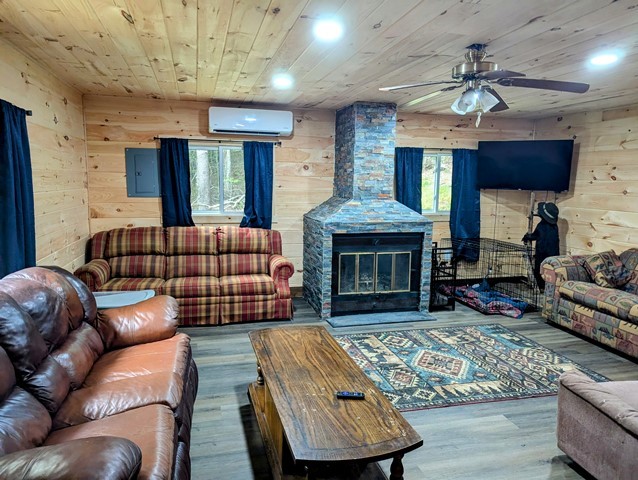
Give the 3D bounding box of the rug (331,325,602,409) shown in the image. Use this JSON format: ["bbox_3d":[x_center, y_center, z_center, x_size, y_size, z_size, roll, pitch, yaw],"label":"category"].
[{"bbox_3d":[1.181,1.059,3.997,2.150,0.015,1.510,-1,8,-15],"label":"rug"}]

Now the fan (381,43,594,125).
[{"bbox_3d":[1.012,-1.019,2.877,1.310,0.476,1.310,-1,8,-15],"label":"fan"}]

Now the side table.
[{"bbox_3d":[-1.778,0.769,3.916,0.610,0.500,0.500,-1,8,-15],"label":"side table"}]

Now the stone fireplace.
[{"bbox_3d":[0.584,-0.393,5.479,1.365,2.456,0.960,-1,8,-15],"label":"stone fireplace"}]

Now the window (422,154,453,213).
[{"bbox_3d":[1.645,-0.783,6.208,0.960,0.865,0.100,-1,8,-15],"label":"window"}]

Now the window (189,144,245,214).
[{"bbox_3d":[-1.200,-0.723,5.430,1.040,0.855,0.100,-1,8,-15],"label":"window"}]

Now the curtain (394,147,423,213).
[{"bbox_3d":[1.190,-0.487,6.052,0.430,1.525,0.100,-1,8,-15],"label":"curtain"}]

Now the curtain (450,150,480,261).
[{"bbox_3d":[2.057,-0.462,6.296,0.450,1.610,0.100,-1,8,-15],"label":"curtain"}]

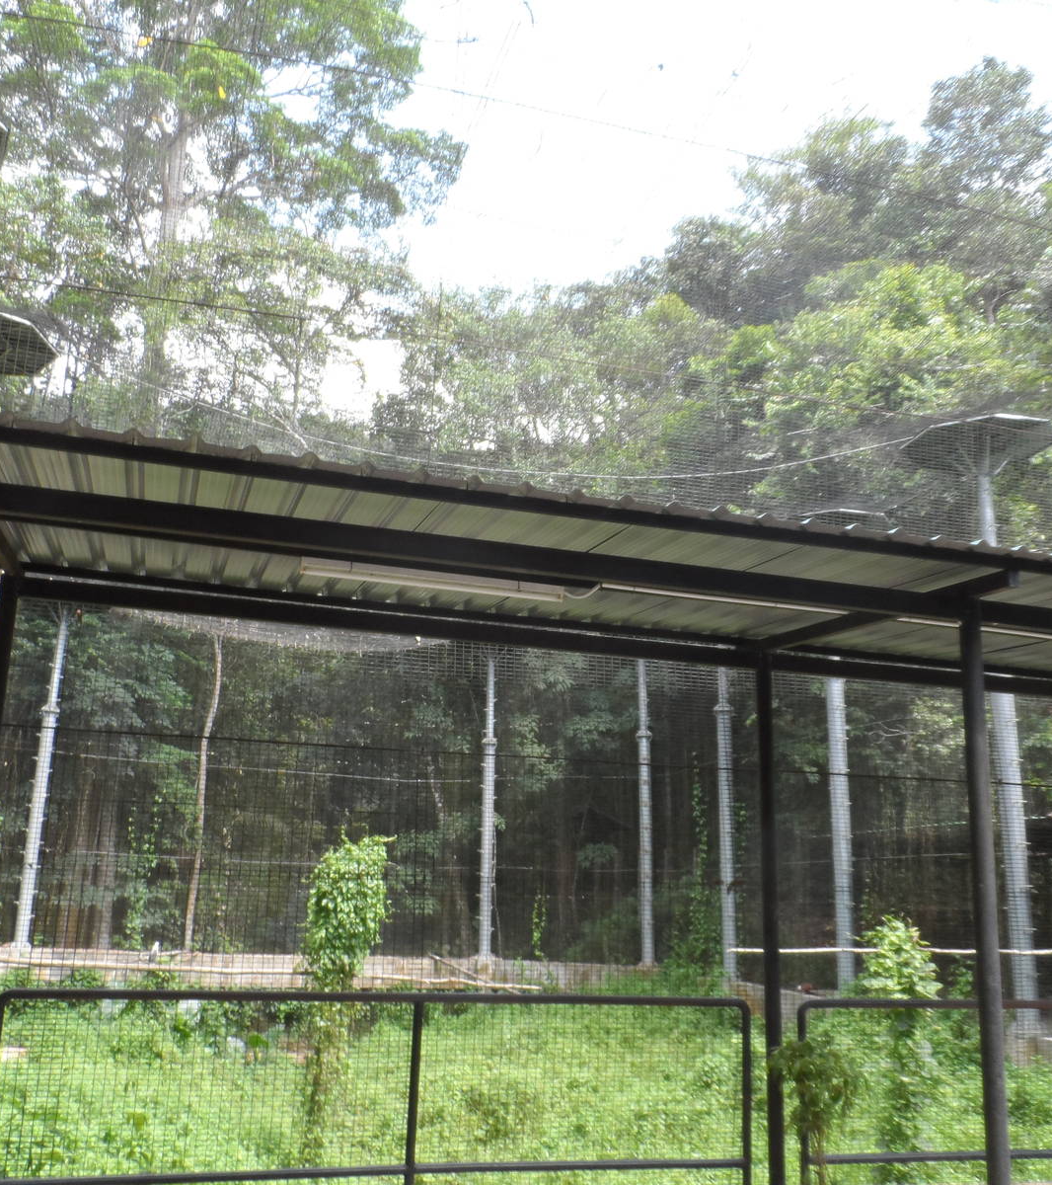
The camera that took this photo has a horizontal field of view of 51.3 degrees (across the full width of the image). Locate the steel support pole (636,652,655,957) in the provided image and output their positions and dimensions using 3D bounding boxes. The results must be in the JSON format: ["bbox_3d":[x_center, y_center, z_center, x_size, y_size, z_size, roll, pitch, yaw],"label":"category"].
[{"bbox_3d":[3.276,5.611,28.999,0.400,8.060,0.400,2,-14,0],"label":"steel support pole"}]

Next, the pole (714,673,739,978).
[{"bbox_3d":[4.515,4.825,24.302,0.400,7.280,0.400,2,-14,0],"label":"pole"}]

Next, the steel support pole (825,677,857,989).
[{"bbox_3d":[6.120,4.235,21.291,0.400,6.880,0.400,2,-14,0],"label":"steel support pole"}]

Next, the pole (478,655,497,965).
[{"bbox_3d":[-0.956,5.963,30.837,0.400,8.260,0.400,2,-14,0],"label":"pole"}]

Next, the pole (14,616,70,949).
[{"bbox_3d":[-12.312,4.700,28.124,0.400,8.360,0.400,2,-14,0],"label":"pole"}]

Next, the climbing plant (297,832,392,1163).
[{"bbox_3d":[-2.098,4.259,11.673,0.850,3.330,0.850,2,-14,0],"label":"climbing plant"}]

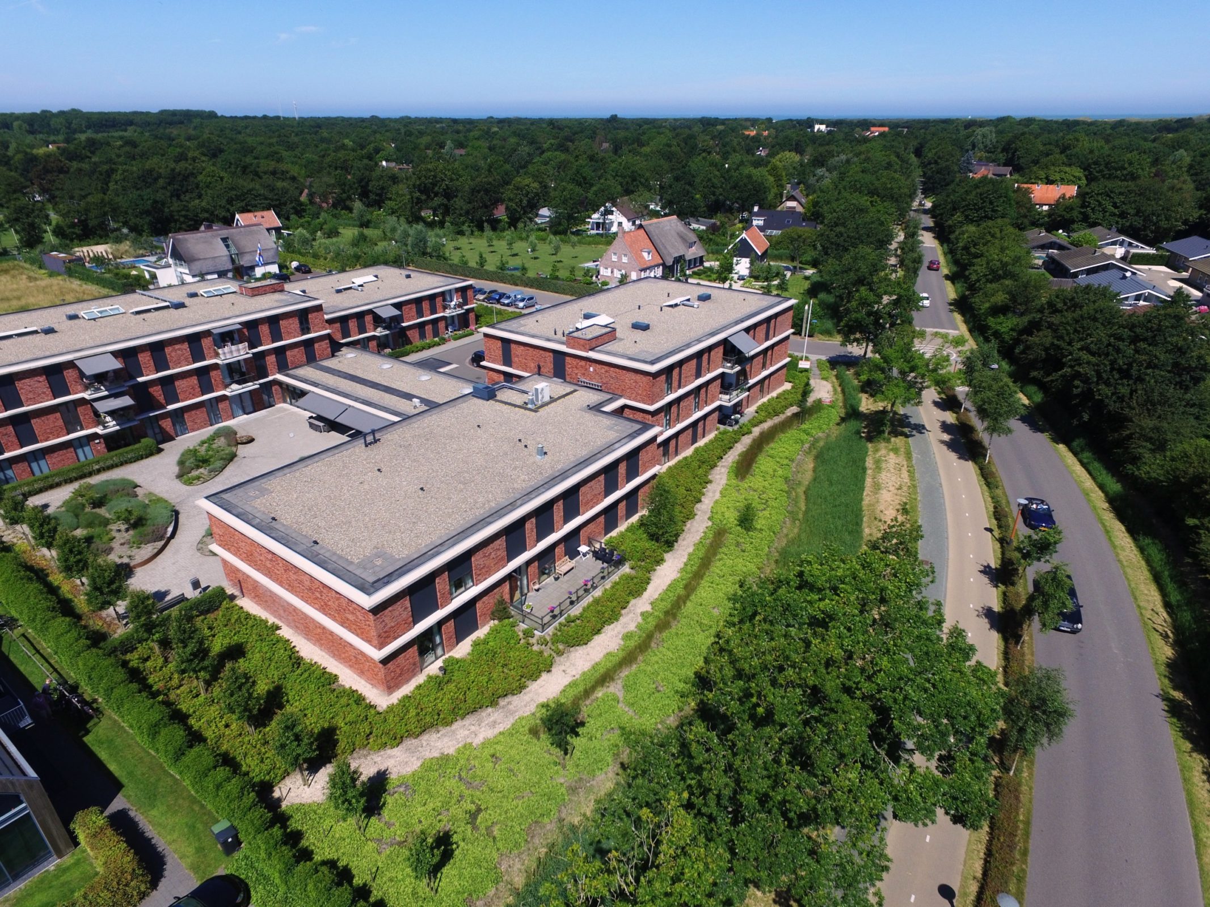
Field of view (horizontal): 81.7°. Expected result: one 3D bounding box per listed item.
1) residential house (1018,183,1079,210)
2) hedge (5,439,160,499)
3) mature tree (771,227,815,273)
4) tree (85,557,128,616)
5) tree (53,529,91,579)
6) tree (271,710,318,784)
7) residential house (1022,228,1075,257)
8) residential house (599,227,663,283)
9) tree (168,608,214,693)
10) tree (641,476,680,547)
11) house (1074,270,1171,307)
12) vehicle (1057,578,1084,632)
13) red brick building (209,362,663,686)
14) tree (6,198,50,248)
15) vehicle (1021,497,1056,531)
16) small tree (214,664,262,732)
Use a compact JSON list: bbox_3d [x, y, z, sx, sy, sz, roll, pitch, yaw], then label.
[{"bbox_3d":[136.200,-79.303,216.886,16.500,7.200,9.600,9,27,18],"label":"residential house"},{"bbox_3d":[-43.638,1.273,58.640,1.250,1.100,11.000,17,31,31],"label":"hedge"},{"bbox_3d":[36.100,-38.542,132.516,8.200,7.900,8.200,0,26,0],"label":"mature tree"},{"bbox_3d":[-26.906,7.783,38.171,2.100,4.600,2.100,0,26,0],"label":"tree"},{"bbox_3d":[-30.842,6.479,40.902,2.000,4.550,2.000,0,26,0],"label":"tree"},{"bbox_3d":[-13.487,13.068,30.665,1.830,4.350,1.830,0,26,0],"label":"tree"},{"bbox_3d":[92.920,-44.426,149.085,9.600,4.650,16.180,9,27,17],"label":"residential house"},{"bbox_3d":[4.988,-36.072,126.952,8.500,8.900,8.400,16,30,29],"label":"residential house"},{"bbox_3d":[-20.600,10.188,35.343,2.100,5.500,2.100,0,26,0],"label":"tree"},{"bbox_3d":[3.746,4.170,47.327,2.540,5.850,2.540,0,26,0],"label":"tree"},{"bbox_3d":[79.771,-24.802,108.549,8.750,4.650,16.340,9,27,17],"label":"house"},{"bbox_3d":[27.470,8.865,42.709,1.780,1.420,4.600,9,28,18],"label":"vehicle"},{"bbox_3d":[-8.444,2.643,46.991,15.728,6.240,28.208,18,31,32],"label":"red brick building"},{"bbox_3d":[-126.800,-50.712,154.617,7.800,10.400,7.800,0,26,0],"label":"tree"},{"bbox_3d":[30.941,3.963,50.052,1.800,1.360,4.450,9,27,18],"label":"vehicle"},{"bbox_3d":[-17.164,11.838,33.220,1.870,4.340,1.870,0,26,0],"label":"small tree"}]

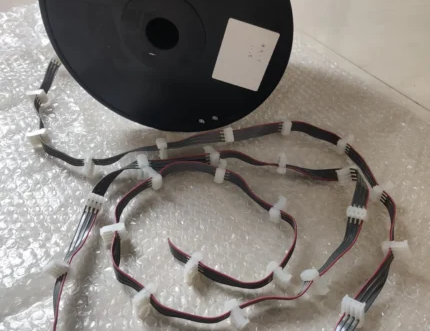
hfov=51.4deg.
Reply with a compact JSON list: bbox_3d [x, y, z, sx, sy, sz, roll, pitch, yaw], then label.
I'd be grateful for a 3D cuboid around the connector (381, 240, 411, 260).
[{"bbox_3d":[0.154,0.072,0.381,0.020,0.016,0.009,-3,44,-3],"label":"connector"}]

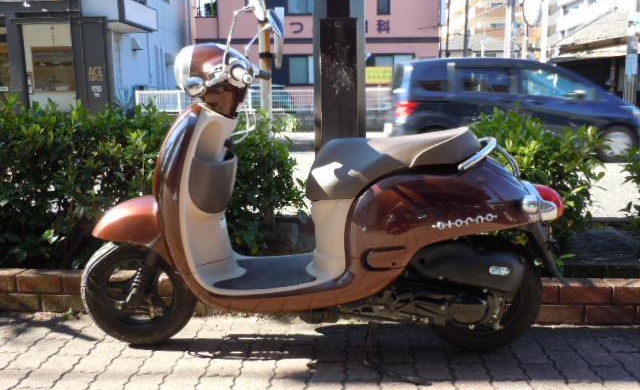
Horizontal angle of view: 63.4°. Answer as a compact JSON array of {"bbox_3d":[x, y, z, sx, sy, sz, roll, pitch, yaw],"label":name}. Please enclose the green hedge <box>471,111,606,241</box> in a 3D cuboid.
[{"bbox_3d":[1.034,-0.085,2.520,0.680,0.690,0.620,0,9,5],"label":"green hedge"}]

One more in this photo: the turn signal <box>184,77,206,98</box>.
[{"bbox_3d":[-0.337,-0.291,1.400,0.058,0.055,0.058,-1,13,2],"label":"turn signal"}]

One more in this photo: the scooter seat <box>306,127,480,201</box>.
[{"bbox_3d":[0.218,-0.096,1.580,0.520,0.215,0.280,0,13,5],"label":"scooter seat"}]

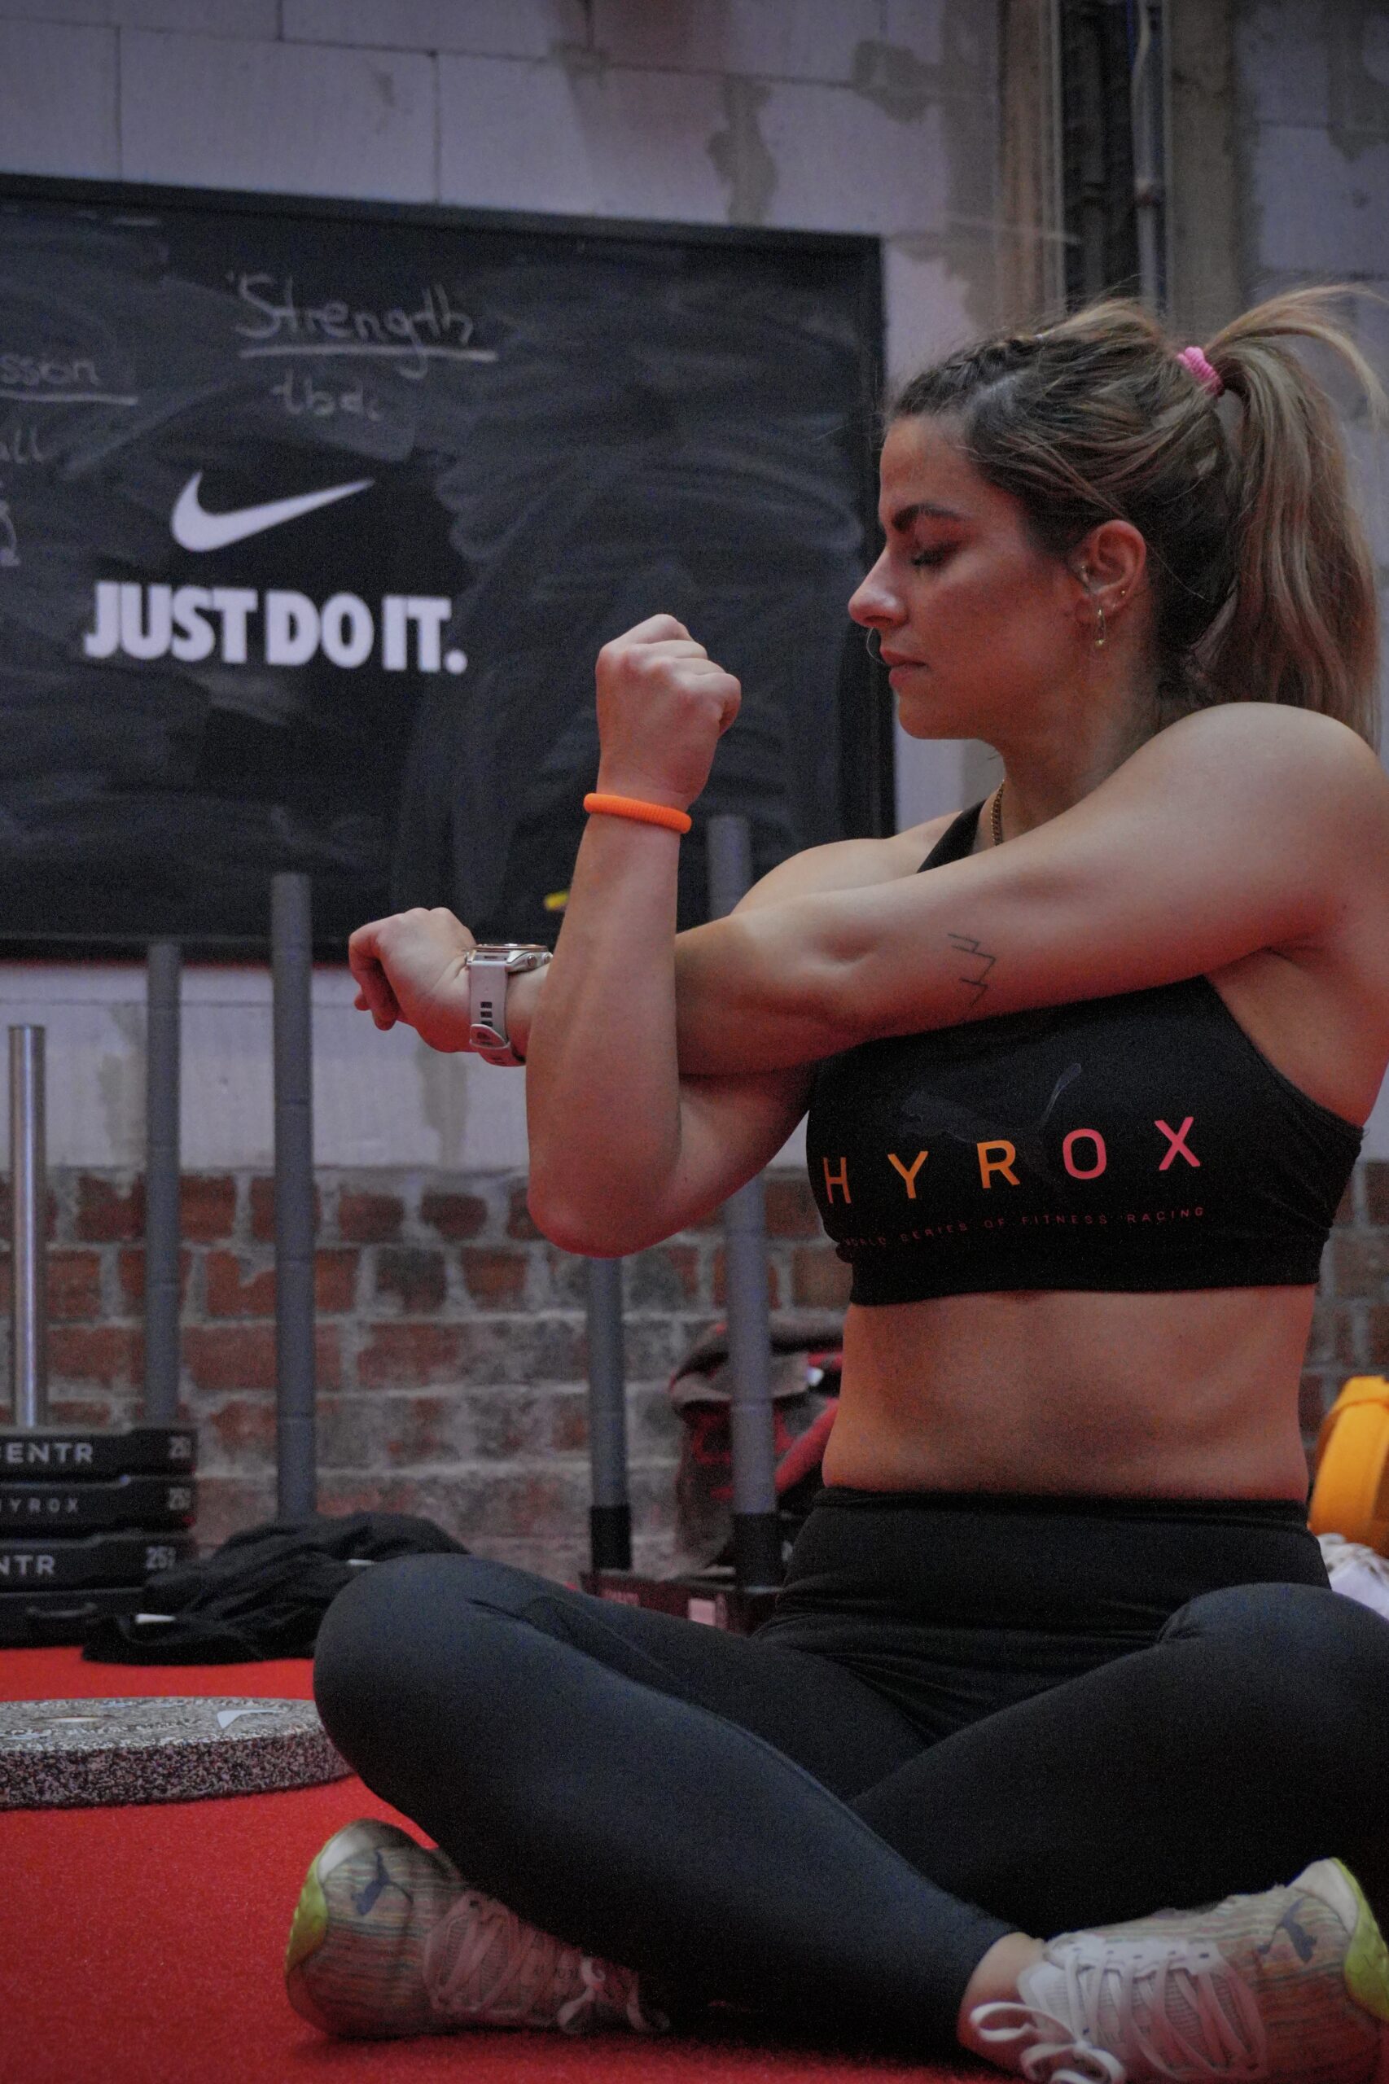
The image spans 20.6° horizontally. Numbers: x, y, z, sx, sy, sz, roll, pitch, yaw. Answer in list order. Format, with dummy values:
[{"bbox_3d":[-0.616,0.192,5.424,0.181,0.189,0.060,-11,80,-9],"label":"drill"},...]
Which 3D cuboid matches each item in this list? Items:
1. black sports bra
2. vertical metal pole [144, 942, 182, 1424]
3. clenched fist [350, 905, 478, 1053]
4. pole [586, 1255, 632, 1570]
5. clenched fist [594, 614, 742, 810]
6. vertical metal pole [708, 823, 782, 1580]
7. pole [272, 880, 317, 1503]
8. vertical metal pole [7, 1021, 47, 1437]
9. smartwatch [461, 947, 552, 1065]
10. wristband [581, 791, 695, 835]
[{"bbox_3d":[0.210,0.000,2.080,0.300,0.290,0.230,-4,-7,27],"label":"black sports bra"},{"bbox_3d":[-0.770,0.305,5.550,0.049,0.908,0.049,-1,-6,0],"label":"vertical metal pole"},{"bbox_3d":[-0.154,-0.035,2.100,0.080,0.080,0.078,-4,-7,28],"label":"clenched fist"},{"bbox_3d":[-0.123,0.257,5.220,0.053,0.921,0.053,-1,-6,0],"label":"pole"},{"bbox_3d":[-0.013,-0.171,1.980,0.076,0.103,0.072,4,-4,17],"label":"clenched fist"},{"bbox_3d":[0.057,0.187,4.570,0.055,0.929,0.055,-2,-6,0],"label":"vertical metal pole"},{"bbox_3d":[-0.507,0.235,4.840,0.050,0.906,0.050,-1,-6,0],"label":"pole"},{"bbox_3d":[-0.886,0.353,5.080,0.048,0.752,0.048,-2,-6,0],"label":"vertical metal pole"},{"bbox_3d":[-0.099,-0.021,2.080,0.046,0.063,0.060,-5,-7,35],"label":"smartwatch"},{"bbox_3d":[-0.029,-0.118,1.970,0.056,0.011,0.052,12,-3,0],"label":"wristband"}]

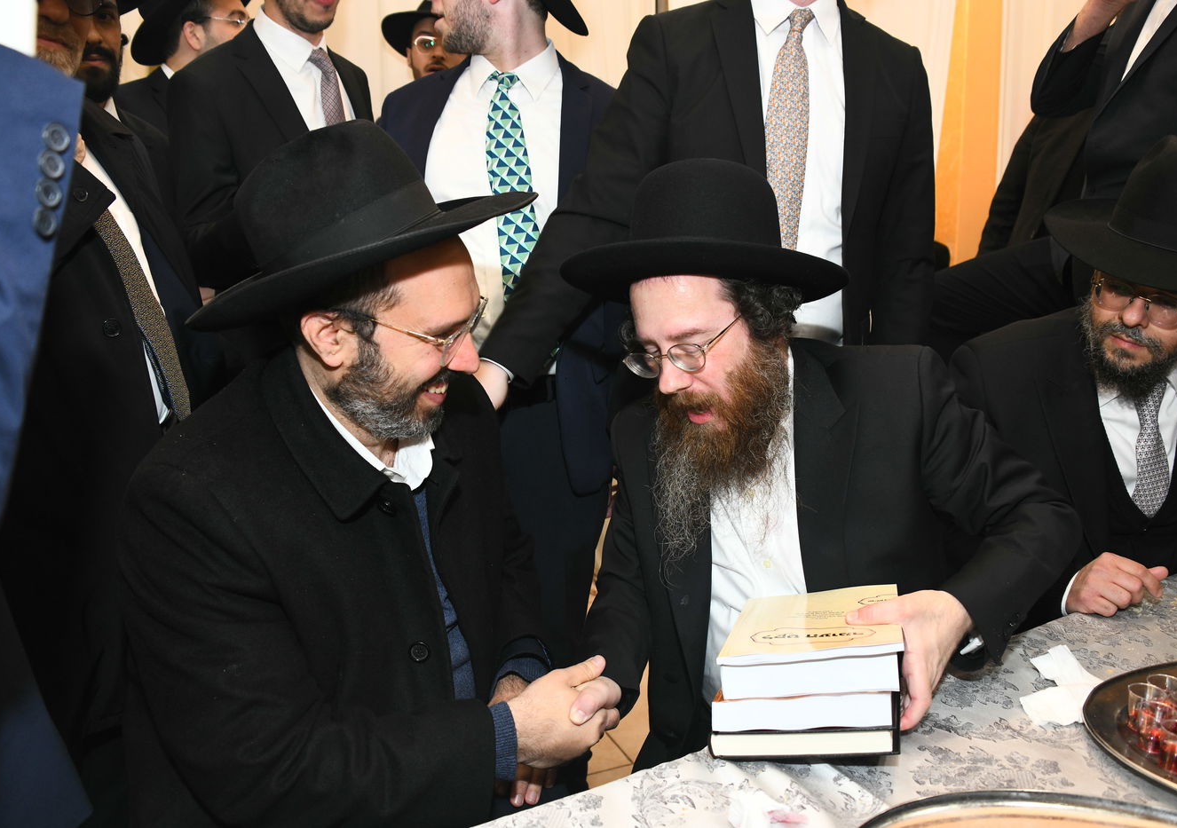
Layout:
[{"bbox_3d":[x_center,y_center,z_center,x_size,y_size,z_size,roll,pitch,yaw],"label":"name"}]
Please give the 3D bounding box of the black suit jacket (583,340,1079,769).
[{"bbox_3d":[0.288,0.185,1.220,0.580,0.600,0.430,1,13,5],"label":"black suit jacket"}]

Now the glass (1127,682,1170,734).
[{"bbox_3d":[0.550,0.291,0.953,0.037,0.039,0.037,0,13,0],"label":"glass"}]

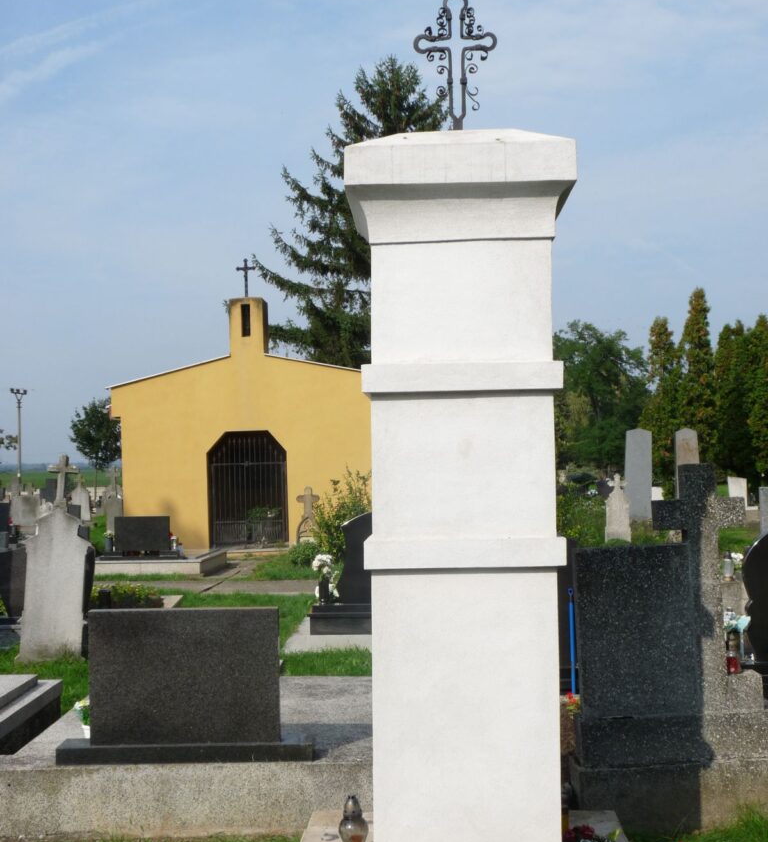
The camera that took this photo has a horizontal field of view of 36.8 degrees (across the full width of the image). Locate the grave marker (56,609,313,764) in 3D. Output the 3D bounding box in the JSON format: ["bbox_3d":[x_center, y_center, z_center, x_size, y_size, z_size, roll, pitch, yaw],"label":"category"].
[{"bbox_3d":[-0.903,1.221,5.367,1.150,0.670,0.240,-1,-2,2],"label":"grave marker"}]

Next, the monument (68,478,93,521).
[{"bbox_3d":[-8.741,2.322,33.462,0.640,1.340,0.280,-1,-2,2],"label":"monument"}]

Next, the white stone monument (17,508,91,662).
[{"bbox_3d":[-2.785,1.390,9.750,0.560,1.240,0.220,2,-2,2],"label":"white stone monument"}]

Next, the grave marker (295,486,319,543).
[{"bbox_3d":[-1.411,1.756,21.000,0.440,1.170,0.180,-1,-2,4],"label":"grave marker"}]

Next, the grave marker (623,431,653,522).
[{"bbox_3d":[5.980,1.343,27.361,0.640,2.200,0.250,-1,-2,2],"label":"grave marker"}]

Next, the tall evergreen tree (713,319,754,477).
[{"bbox_3d":[15.708,-0.789,52.000,1.850,7.400,1.850,-1,-2,0],"label":"tall evergreen tree"}]

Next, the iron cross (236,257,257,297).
[{"bbox_3d":[-2.646,-2.761,22.200,0.385,0.760,0.060,-1,-2,4],"label":"iron cross"}]

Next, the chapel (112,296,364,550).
[{"bbox_3d":[-2.312,0.230,23.493,4.870,4.560,6.300,-1,-2,2],"label":"chapel"}]

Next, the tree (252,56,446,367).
[{"bbox_3d":[0.364,-3.619,32.210,7.600,12.700,7.600,-1,-2,2],"label":"tree"}]

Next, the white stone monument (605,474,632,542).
[{"bbox_3d":[4.309,1.608,21.200,0.490,1.280,0.220,-1,-2,3],"label":"white stone monument"}]

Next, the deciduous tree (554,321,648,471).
[{"bbox_3d":[11.209,-0.933,62.145,6.600,8.800,6.600,-1,-2,2],"label":"deciduous tree"}]

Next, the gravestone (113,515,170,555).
[{"bbox_3d":[-3.707,1.833,17.855,0.860,0.630,0.200,-1,-2,2],"label":"gravestone"}]

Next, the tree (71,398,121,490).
[{"bbox_3d":[-12.021,1.295,47.924,2.300,4.500,2.300,-1,-2,2],"label":"tree"}]

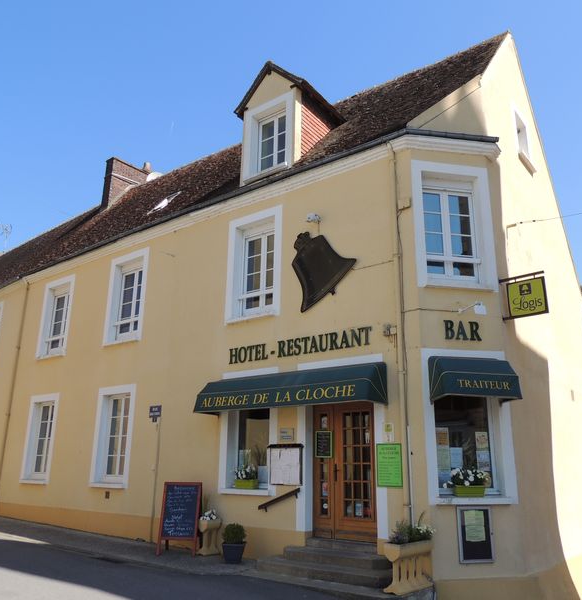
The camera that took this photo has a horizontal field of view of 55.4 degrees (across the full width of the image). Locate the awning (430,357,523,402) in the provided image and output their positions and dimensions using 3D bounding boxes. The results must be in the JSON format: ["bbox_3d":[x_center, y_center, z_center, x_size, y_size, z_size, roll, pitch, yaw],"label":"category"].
[{"bbox_3d":[2.592,1.129,7.846,1.120,0.670,0.530,3,-16,-9],"label":"awning"}]

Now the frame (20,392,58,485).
[{"bbox_3d":[-6.267,3.495,14.027,1.331,2.158,0.250,-11,-20,36],"label":"frame"}]

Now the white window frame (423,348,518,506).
[{"bbox_3d":[2.549,1.821,8.077,1.327,2.147,0.250,4,-17,-10],"label":"white window frame"}]

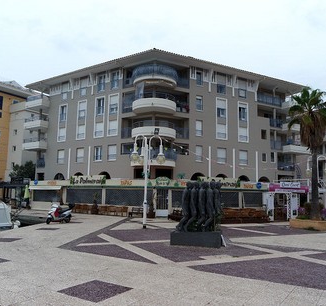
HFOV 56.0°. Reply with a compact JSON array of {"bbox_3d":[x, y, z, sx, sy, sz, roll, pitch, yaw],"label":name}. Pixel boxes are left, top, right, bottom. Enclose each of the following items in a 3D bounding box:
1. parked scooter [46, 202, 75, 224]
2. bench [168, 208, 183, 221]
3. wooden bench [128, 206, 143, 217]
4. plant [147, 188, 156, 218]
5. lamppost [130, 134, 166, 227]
[{"bbox_3d":[-5.636,3.234,16.739,0.720,1.220,1.820,-6,-10,43],"label":"parked scooter"},{"bbox_3d":[1.040,4.060,20.320,1.250,0.800,0.600,-4,-9,36],"label":"bench"},{"bbox_3d":[-1.681,4.215,21.939,1.200,0.800,0.600,-3,-9,30],"label":"wooden bench"},{"bbox_3d":[-0.791,3.610,22.023,0.580,2.060,0.580,1,-7,0],"label":"plant"},{"bbox_3d":[-0.769,1.410,15.619,1.700,4.750,1.700,2,-8,-3],"label":"lamppost"}]

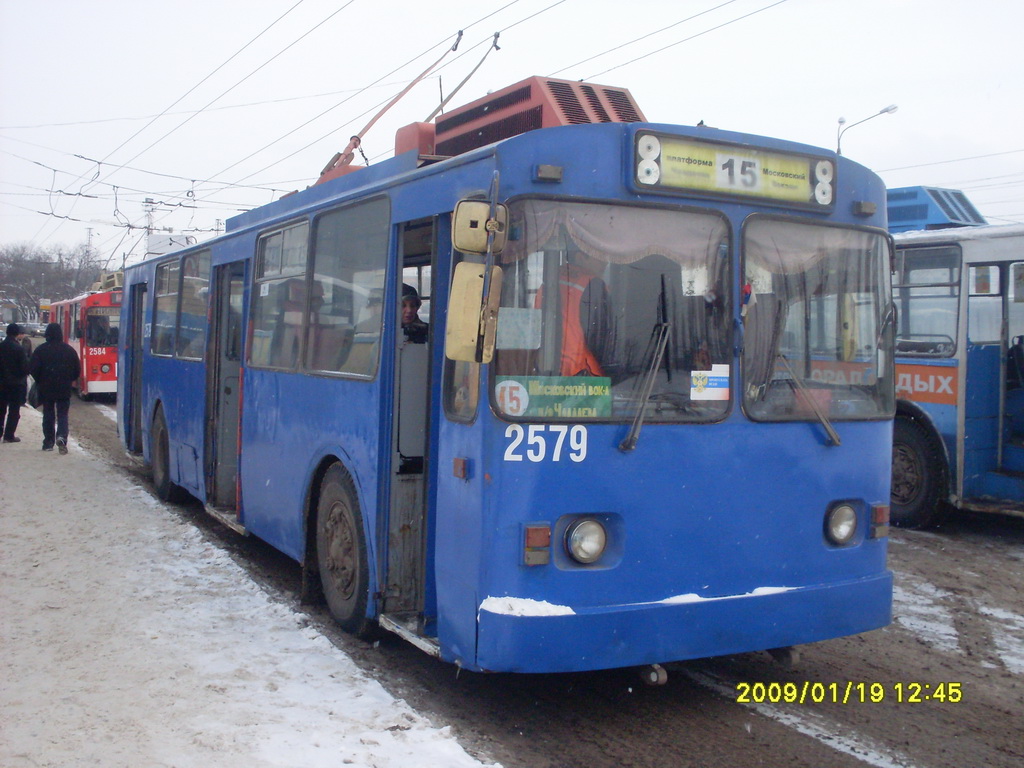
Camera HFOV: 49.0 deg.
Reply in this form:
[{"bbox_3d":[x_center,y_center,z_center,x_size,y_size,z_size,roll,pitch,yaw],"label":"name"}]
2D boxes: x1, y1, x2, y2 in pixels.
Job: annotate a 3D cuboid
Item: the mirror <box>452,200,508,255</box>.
[{"bbox_3d":[-0.129,-0.640,4.600,0.217,0.217,0.085,2,2,3],"label":"mirror"}]

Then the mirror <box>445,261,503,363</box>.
[{"bbox_3d":[-0.156,-0.297,4.600,0.200,0.410,0.080,5,2,3],"label":"mirror"}]

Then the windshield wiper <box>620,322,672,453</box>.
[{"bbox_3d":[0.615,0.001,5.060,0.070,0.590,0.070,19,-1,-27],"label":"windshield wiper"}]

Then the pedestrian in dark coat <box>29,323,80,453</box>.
[{"bbox_3d":[-6.223,0.048,15.300,0.660,1.750,0.450,1,2,-26],"label":"pedestrian in dark coat"}]

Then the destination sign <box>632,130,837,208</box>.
[{"bbox_3d":[1.069,-1.002,5.388,1.180,0.265,0.090,1,2,-27],"label":"destination sign"}]

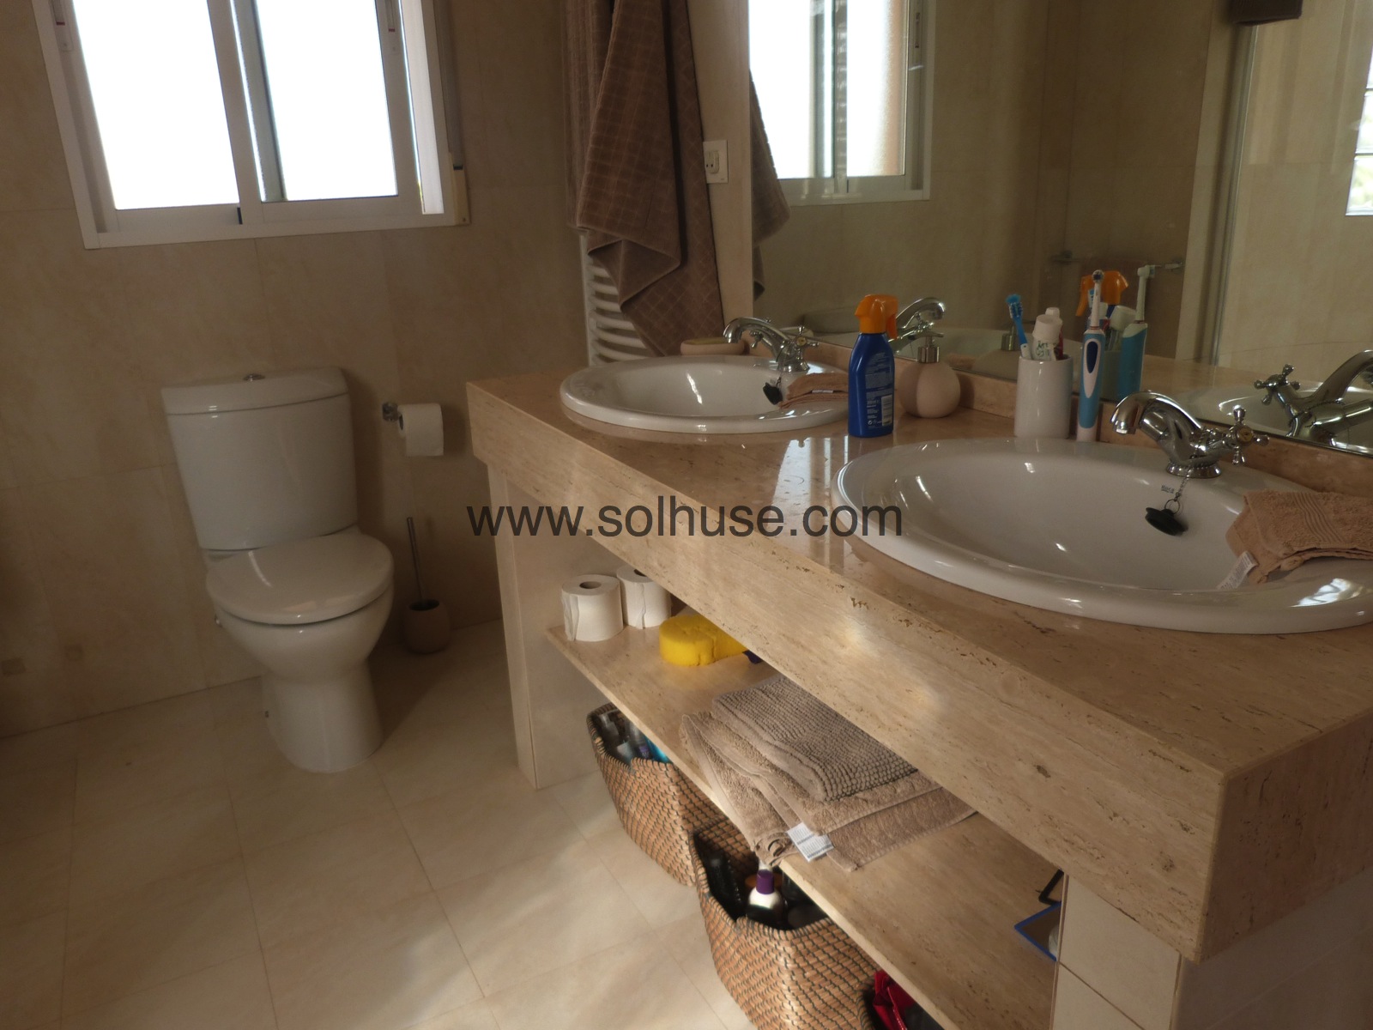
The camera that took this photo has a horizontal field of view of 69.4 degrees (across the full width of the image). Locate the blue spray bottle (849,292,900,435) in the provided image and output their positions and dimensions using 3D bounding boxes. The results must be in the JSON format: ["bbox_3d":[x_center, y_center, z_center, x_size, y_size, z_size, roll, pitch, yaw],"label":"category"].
[{"bbox_3d":[0.275,-0.218,1.444,0.075,0.200,0.045,-16,23,-36],"label":"blue spray bottle"}]

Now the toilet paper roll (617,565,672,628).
[{"bbox_3d":[-0.082,0.160,1.972,0.108,0.093,0.108,-2,19,1],"label":"toilet paper roll"}]

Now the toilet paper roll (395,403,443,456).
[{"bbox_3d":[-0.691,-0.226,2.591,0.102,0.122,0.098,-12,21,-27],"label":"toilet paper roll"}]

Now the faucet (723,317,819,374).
[{"bbox_3d":[0.146,-0.316,1.819,0.172,0.112,0.160,-12,21,-27],"label":"faucet"}]

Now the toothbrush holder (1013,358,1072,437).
[{"bbox_3d":[0.498,-0.166,1.382,0.072,0.108,0.072,-12,21,-27],"label":"toothbrush holder"}]

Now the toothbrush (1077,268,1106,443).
[{"bbox_3d":[0.553,-0.214,1.349,0.028,0.234,0.034,2,19,12],"label":"toothbrush"}]

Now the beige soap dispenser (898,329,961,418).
[{"bbox_3d":[0.373,-0.217,1.515,0.092,0.128,0.092,-2,19,1],"label":"beige soap dispenser"}]

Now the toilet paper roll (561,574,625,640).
[{"bbox_3d":[-0.181,0.180,1.923,0.111,0.092,0.111,-2,19,1],"label":"toilet paper roll"}]

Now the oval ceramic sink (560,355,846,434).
[{"bbox_3d":[0.038,-0.151,1.792,0.500,0.180,0.600,-12,21,-27],"label":"oval ceramic sink"}]

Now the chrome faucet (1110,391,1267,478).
[{"bbox_3d":[0.536,-0.092,1.106,0.187,0.104,0.148,-12,21,-27],"label":"chrome faucet"}]

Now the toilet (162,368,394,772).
[{"bbox_3d":[-0.879,0.121,2.251,0.395,0.795,0.680,-12,21,-27],"label":"toilet"}]

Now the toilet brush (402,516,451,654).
[{"bbox_3d":[-0.724,0.186,2.686,0.118,0.385,0.118,-12,21,-27],"label":"toilet brush"}]

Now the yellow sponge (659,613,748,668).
[{"bbox_3d":[0.043,0.225,1.836,0.187,0.048,0.113,-12,21,-27],"label":"yellow sponge"}]

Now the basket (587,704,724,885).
[{"bbox_3d":[0.005,0.477,1.811,0.261,0.275,0.225,-18,24,-40],"label":"basket"}]

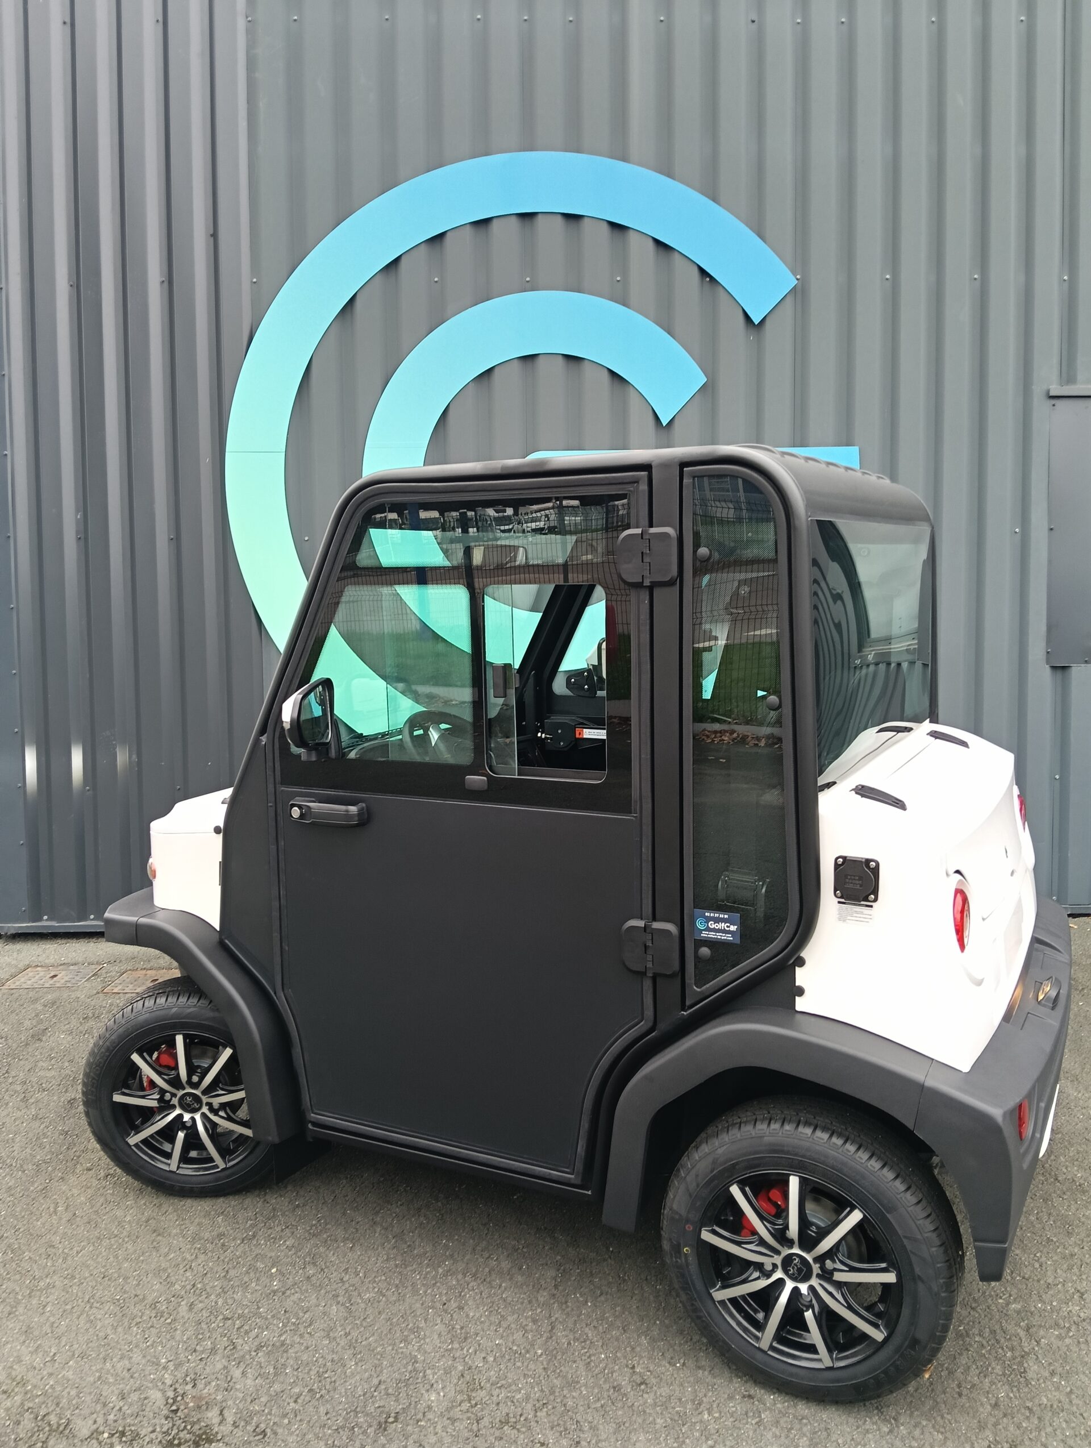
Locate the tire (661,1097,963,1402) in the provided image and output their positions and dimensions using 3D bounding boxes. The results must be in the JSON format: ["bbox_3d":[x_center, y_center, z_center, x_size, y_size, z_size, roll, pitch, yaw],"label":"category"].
[{"bbox_3d":[0.476,0.969,2.061,0.535,0.530,0.165,2,5,27],"label":"tire"}]

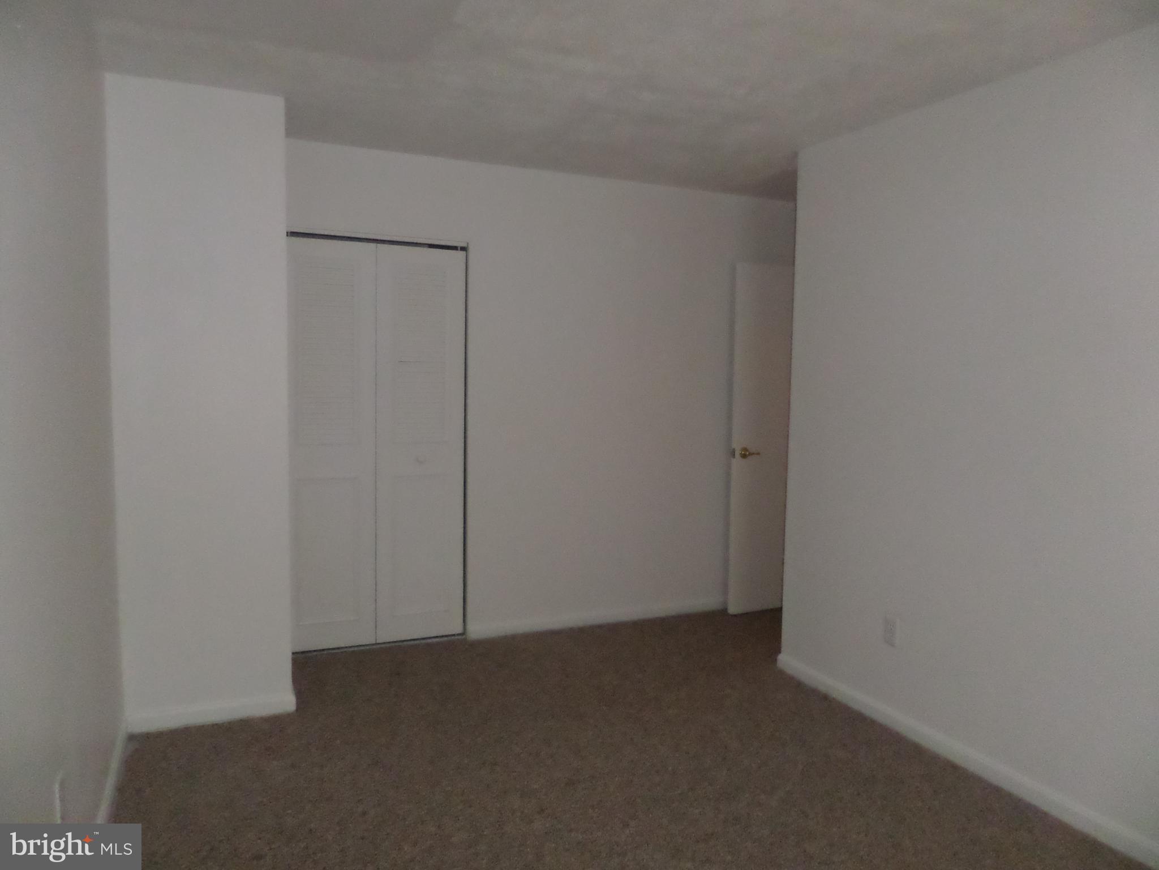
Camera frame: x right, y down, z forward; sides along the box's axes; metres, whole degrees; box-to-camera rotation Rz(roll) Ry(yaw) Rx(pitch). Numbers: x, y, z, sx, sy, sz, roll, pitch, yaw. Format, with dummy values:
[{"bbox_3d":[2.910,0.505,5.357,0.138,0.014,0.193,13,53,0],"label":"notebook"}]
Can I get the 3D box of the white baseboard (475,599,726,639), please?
[{"bbox_3d":[0.148,1.024,4.524,1.610,0.090,0.022,-1,5,-24],"label":"white baseboard"}]

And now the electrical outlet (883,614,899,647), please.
[{"bbox_3d":[1.257,0.793,3.245,0.012,0.116,0.075,-1,5,-24],"label":"electrical outlet"}]

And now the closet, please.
[{"bbox_3d":[-1.083,0.038,4.127,0.900,2.020,0.500,-1,5,-24],"label":"closet"}]

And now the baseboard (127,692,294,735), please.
[{"bbox_3d":[-1.452,1.104,3.195,0.610,0.088,0.022,-1,5,-24],"label":"baseboard"}]

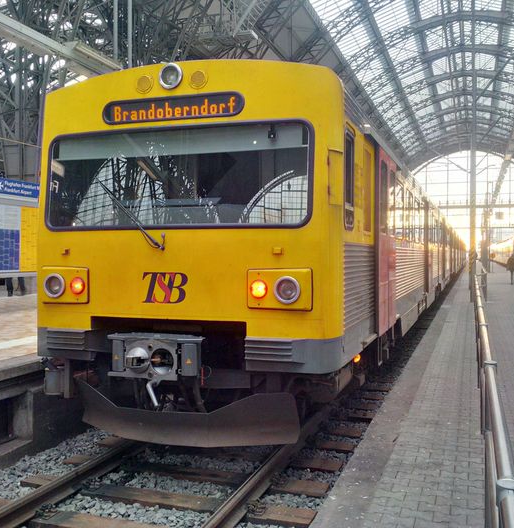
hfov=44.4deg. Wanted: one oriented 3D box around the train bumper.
[{"bbox_3d":[-0.724,1.278,5.452,2.150,0.430,0.440,1,1,19],"label":"train bumper"}]

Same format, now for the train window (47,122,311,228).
[{"bbox_3d":[-0.731,-0.724,5.378,2.470,0.870,0.110,1,-4,19],"label":"train window"}]

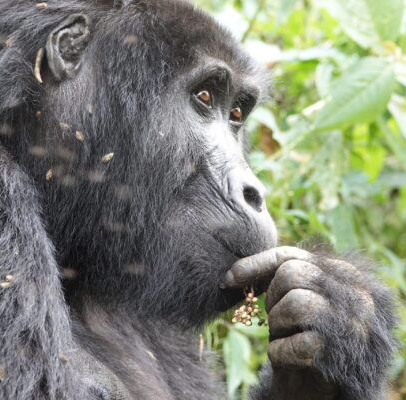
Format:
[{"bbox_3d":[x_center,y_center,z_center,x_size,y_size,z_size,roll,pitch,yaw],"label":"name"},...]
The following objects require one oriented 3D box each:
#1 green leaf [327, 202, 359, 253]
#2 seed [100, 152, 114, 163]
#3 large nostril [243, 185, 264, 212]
[{"bbox_3d":[0.181,0.035,4.300,0.040,0.064,0.012,0,6,0],"label":"green leaf"},{"bbox_3d":[-0.094,-0.042,3.270,0.015,0.006,0.006,-37,0,0],"label":"seed"},{"bbox_3d":[0.050,-0.002,3.300,0.022,0.028,0.016,-15,0,-37],"label":"large nostril"}]

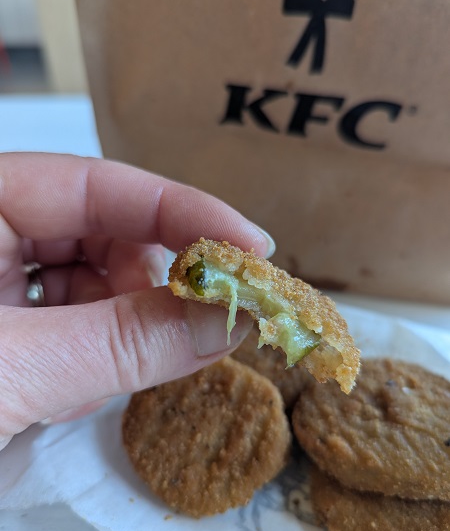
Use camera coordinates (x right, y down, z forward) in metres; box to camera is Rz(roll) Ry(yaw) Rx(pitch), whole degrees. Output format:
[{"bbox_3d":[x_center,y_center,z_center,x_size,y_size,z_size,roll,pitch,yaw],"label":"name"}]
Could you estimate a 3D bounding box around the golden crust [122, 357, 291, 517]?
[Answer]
[{"bbox_3d":[-0.006,0.050,0.130,0.052,0.011,0.052,0,39,0],"label":"golden crust"}]

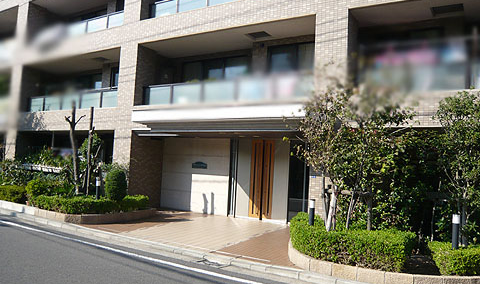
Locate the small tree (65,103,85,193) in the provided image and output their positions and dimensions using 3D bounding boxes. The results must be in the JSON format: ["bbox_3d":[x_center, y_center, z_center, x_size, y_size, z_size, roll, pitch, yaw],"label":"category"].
[{"bbox_3d":[-4.798,0.222,11.229,0.500,2.850,0.450,4,-4,-23],"label":"small tree"}]

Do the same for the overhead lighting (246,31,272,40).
[{"bbox_3d":[0.570,-3.050,11.078,0.640,0.080,0.500,1,-4,31],"label":"overhead lighting"}]

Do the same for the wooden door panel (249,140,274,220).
[{"bbox_3d":[0.661,1.103,11.495,0.740,2.270,0.080,1,-4,31],"label":"wooden door panel"}]

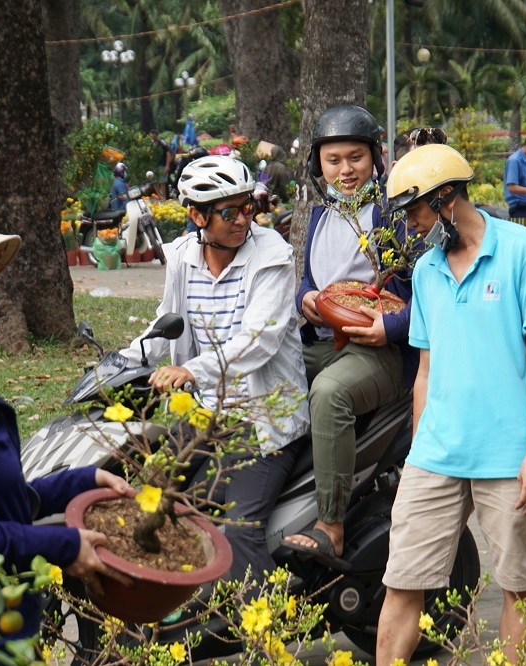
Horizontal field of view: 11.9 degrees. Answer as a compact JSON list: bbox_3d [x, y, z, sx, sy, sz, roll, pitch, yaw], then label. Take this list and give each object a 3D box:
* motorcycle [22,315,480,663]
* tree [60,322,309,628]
[{"bbox_3d":[-0.060,0.515,7.800,1.930,1.150,0.710,-4,6,-35],"label":"motorcycle"},{"bbox_3d":[-0.163,0.212,4.596,0.400,0.600,0.380,18,18,0],"label":"tree"}]

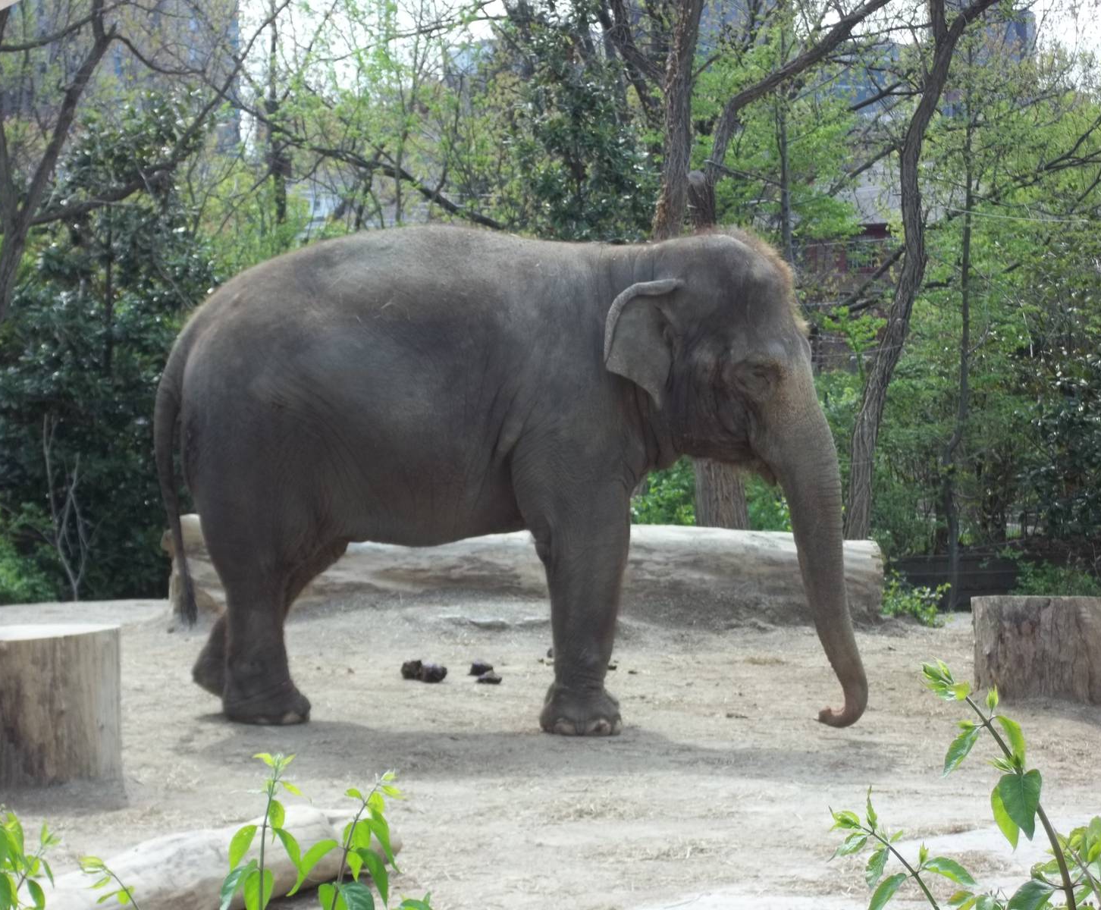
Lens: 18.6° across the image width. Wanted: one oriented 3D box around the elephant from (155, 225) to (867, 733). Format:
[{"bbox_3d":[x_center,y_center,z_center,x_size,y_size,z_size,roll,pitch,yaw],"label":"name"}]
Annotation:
[{"bbox_3d":[-0.194,0.098,16.600,3.500,2.460,1.250,0,1,7],"label":"elephant"}]

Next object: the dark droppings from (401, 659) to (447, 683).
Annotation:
[{"bbox_3d":[-0.701,1.204,18.700,0.260,0.120,0.190,0,1,0],"label":"dark droppings"}]

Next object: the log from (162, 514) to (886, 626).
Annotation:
[{"bbox_3d":[-0.183,0.814,23.200,4.950,0.740,0.760,0,1,0],"label":"log"}]

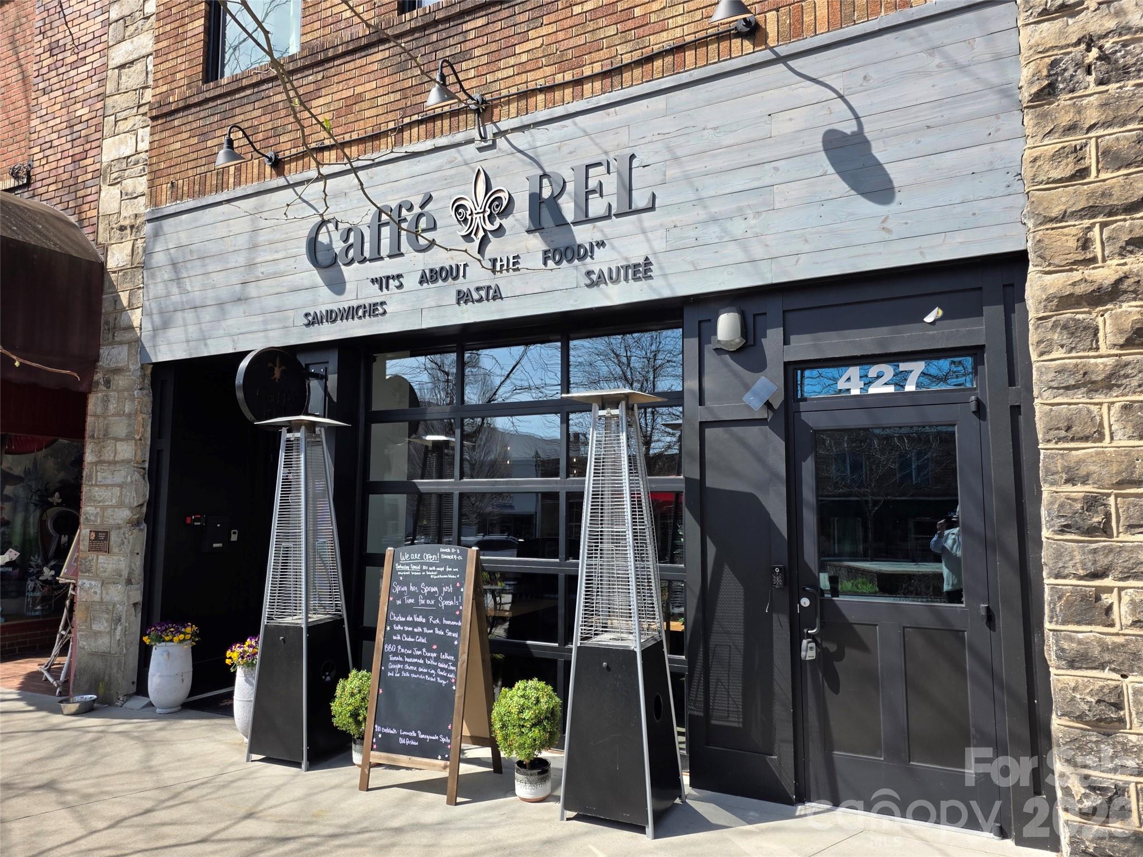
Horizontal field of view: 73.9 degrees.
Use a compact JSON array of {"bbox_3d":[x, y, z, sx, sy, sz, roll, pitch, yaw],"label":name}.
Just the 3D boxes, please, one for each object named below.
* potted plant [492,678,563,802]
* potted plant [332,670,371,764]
[{"bbox_3d":[-0.229,1.745,4.301,0.383,0.644,0.383,0,-6,0],"label":"potted plant"},{"bbox_3d":[-1.326,1.812,4.900,0.383,0.644,0.383,-3,-6,26],"label":"potted plant"}]

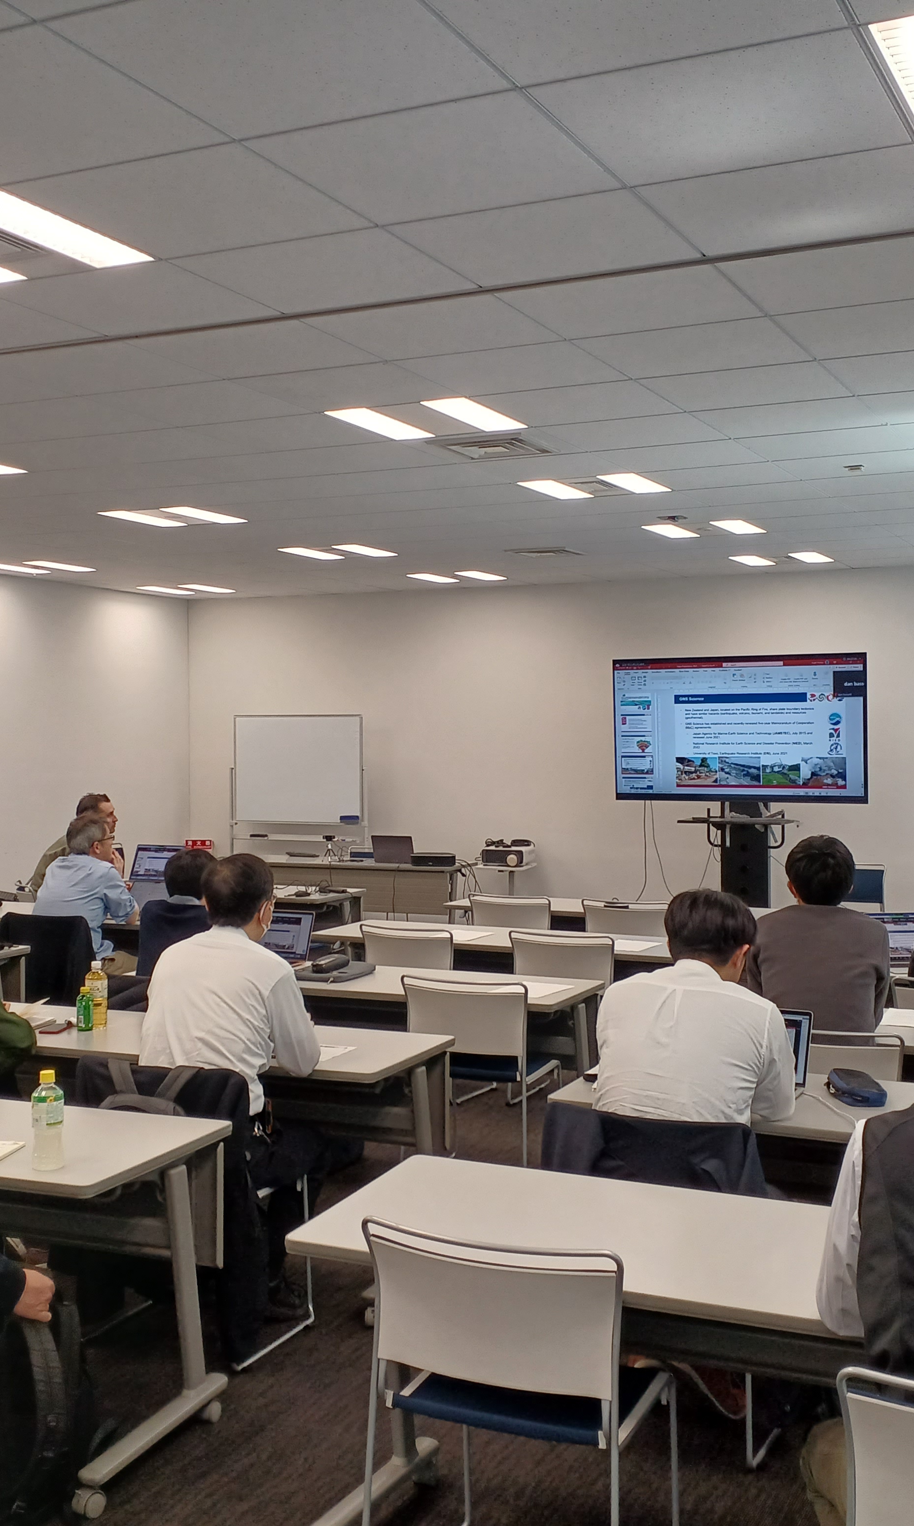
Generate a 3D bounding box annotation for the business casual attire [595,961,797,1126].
[{"bbox_3d":[0.559,0.746,3.792,0.490,0.580,0.400,1,1,32],"label":"business casual attire"}]

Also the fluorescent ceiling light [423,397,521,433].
[{"bbox_3d":[0.074,-1.307,5.916,0.179,0.050,0.593,0,1,26],"label":"fluorescent ceiling light"}]

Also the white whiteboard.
[{"bbox_3d":[-1.305,0.052,13.033,1.230,0.905,0.050,0,1,26],"label":"white whiteboard"}]

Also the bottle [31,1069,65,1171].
[{"bbox_3d":[-0.884,0.766,3.443,0.070,0.215,0.070,0,1,0],"label":"bottle"}]

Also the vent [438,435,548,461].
[{"bbox_3d":[0.143,-1.323,6.611,0.450,0.050,0.450,0,1,26],"label":"vent"}]

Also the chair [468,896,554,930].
[{"bbox_3d":[0.373,1.101,8.552,0.490,0.765,0.490,0,1,26],"label":"chair"}]

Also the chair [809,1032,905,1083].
[{"bbox_3d":[1.162,1.171,4.826,0.500,0.780,0.540,1,1,26],"label":"chair"}]

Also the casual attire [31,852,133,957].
[{"bbox_3d":[-1.742,0.709,7.694,0.500,0.560,0.550,1,1,41],"label":"casual attire"}]

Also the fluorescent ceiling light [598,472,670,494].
[{"bbox_3d":[0.860,-1.340,7.594,0.185,0.040,0.575,0,1,26],"label":"fluorescent ceiling light"}]

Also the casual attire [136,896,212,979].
[{"bbox_3d":[-0.959,0.802,5.782,0.500,0.680,0.460,0,1,26],"label":"casual attire"}]

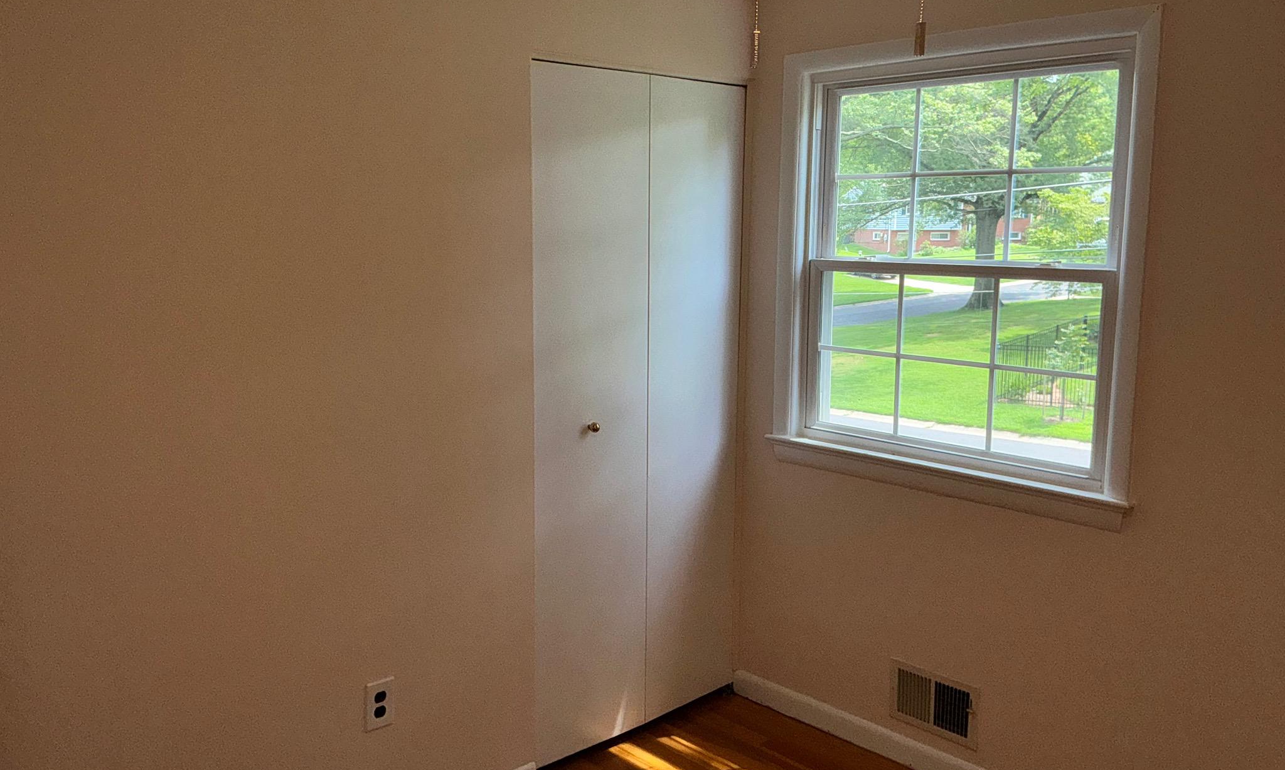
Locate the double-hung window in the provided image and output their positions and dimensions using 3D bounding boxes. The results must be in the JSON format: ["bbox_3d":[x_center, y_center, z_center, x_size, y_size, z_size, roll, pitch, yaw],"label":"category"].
[{"bbox_3d":[0.843,-0.327,2.961,0.110,1.288,1.170,-8,12,-43],"label":"double-hung window"}]

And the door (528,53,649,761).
[{"bbox_3d":[-0.154,0.116,3.082,0.444,2.025,0.040,-8,12,-43],"label":"door"}]

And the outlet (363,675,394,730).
[{"bbox_3d":[-0.668,0.821,2.664,0.082,0.127,0.012,-8,12,-43],"label":"outlet"}]

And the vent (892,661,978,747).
[{"bbox_3d":[0.864,0.951,3.098,0.020,0.191,0.295,-8,12,-43],"label":"vent"}]

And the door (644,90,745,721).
[{"bbox_3d":[0.159,0.067,3.384,0.432,2.032,0.035,-8,12,-43],"label":"door"}]

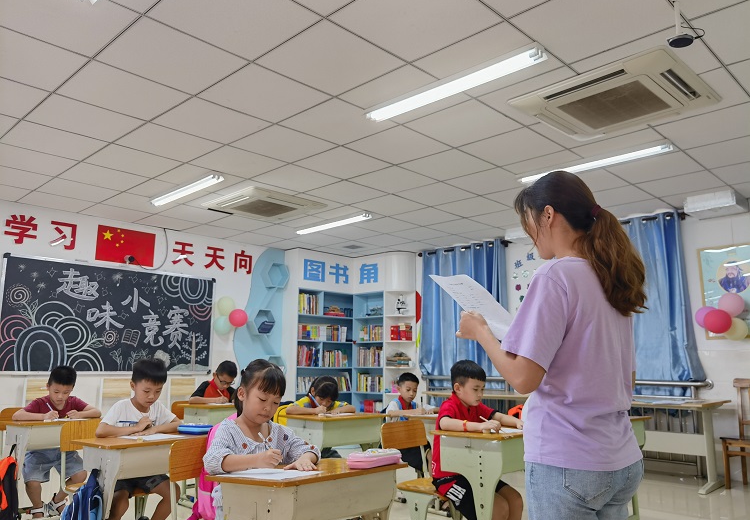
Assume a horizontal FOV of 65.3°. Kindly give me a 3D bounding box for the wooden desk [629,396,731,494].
[{"bbox_3d":[2.552,1.731,5.679,1.400,0.735,0.750,-9,-13,43],"label":"wooden desk"}]

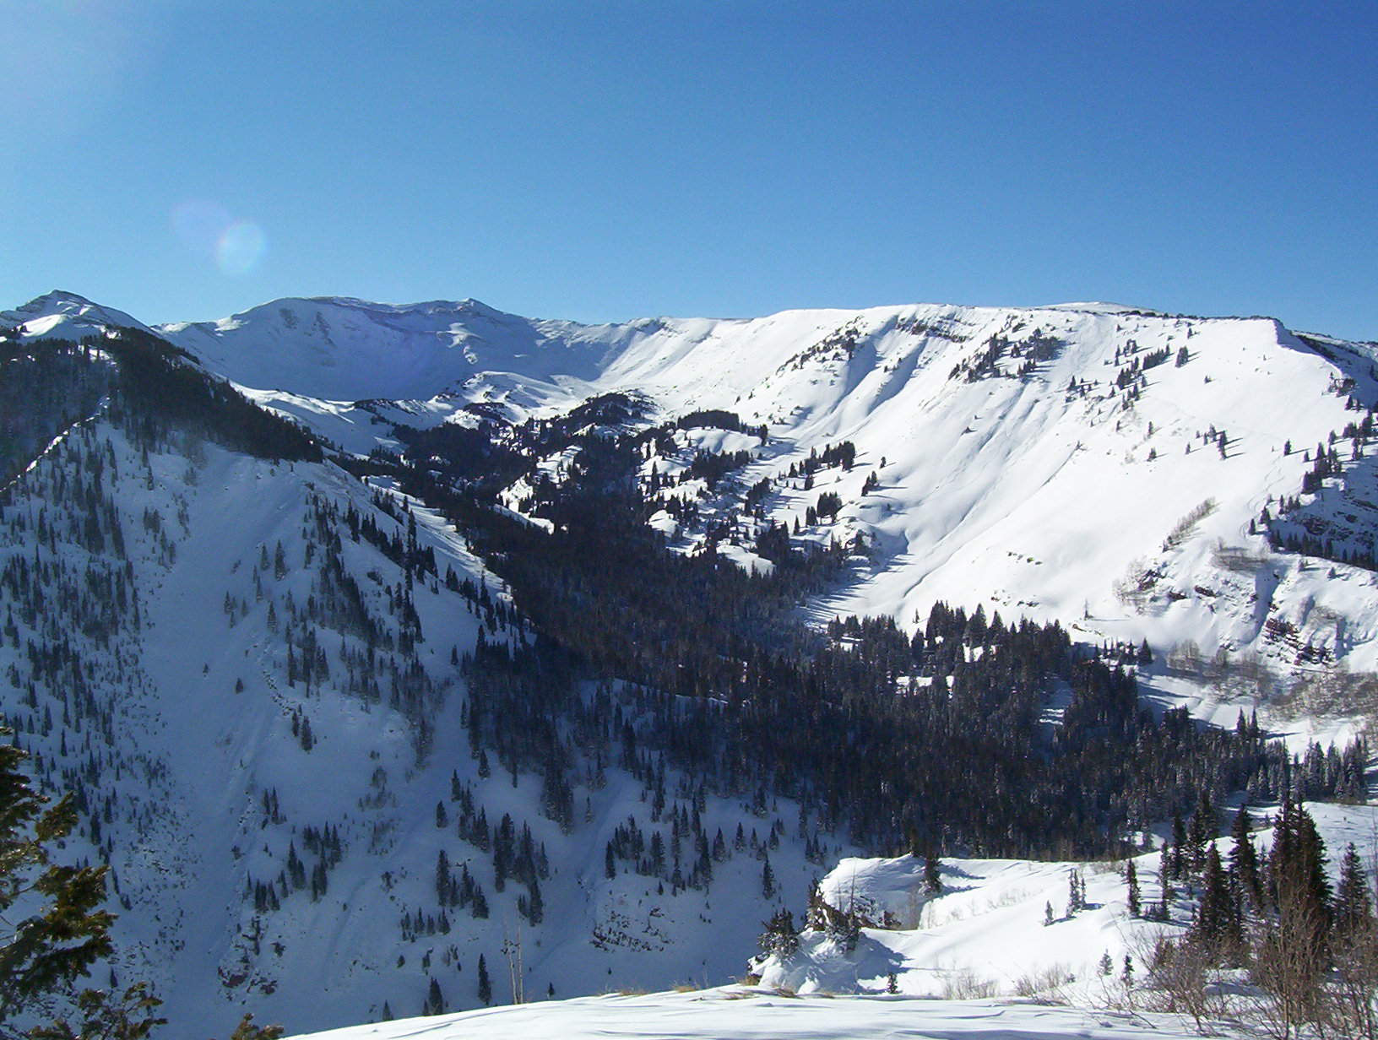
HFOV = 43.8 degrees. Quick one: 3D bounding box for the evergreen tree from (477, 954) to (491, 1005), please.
[{"bbox_3d":[-71.518,160.839,600.000,4.400,17.500,4.400,-3,2,0],"label":"evergreen tree"}]

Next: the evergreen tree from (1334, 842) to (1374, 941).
[{"bbox_3d":[60.094,33.668,155.000,3.600,9.300,3.600,-3,2,0],"label":"evergreen tree"}]

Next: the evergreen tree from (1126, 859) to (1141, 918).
[{"bbox_3d":[47.875,39.720,185.000,1.500,6.300,1.500,-3,2,0],"label":"evergreen tree"}]

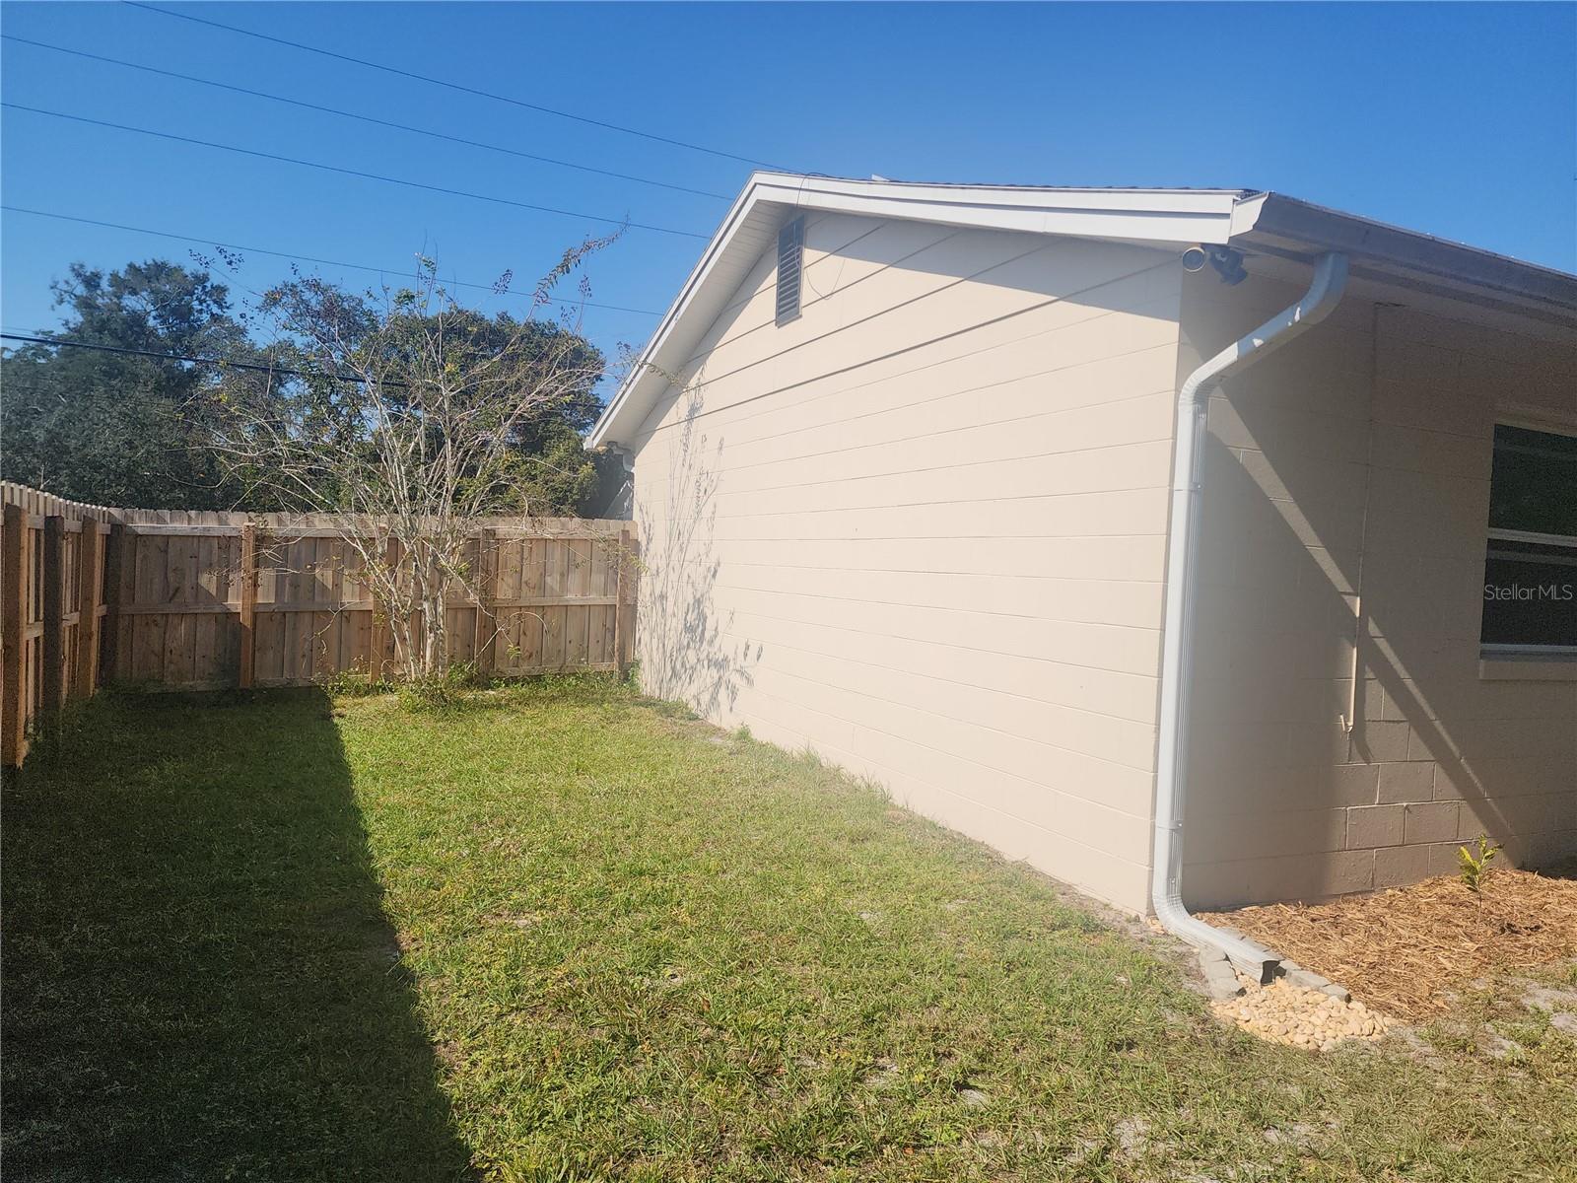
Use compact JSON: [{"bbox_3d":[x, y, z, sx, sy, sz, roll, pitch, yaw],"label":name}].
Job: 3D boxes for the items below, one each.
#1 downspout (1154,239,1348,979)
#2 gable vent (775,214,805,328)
[{"bbox_3d":[1.790,0.110,4.152,0.088,2.722,0.700,2,1,-24],"label":"downspout"},{"bbox_3d":[0.011,-2.462,8.133,0.050,0.765,0.450,2,1,-24],"label":"gable vent"}]

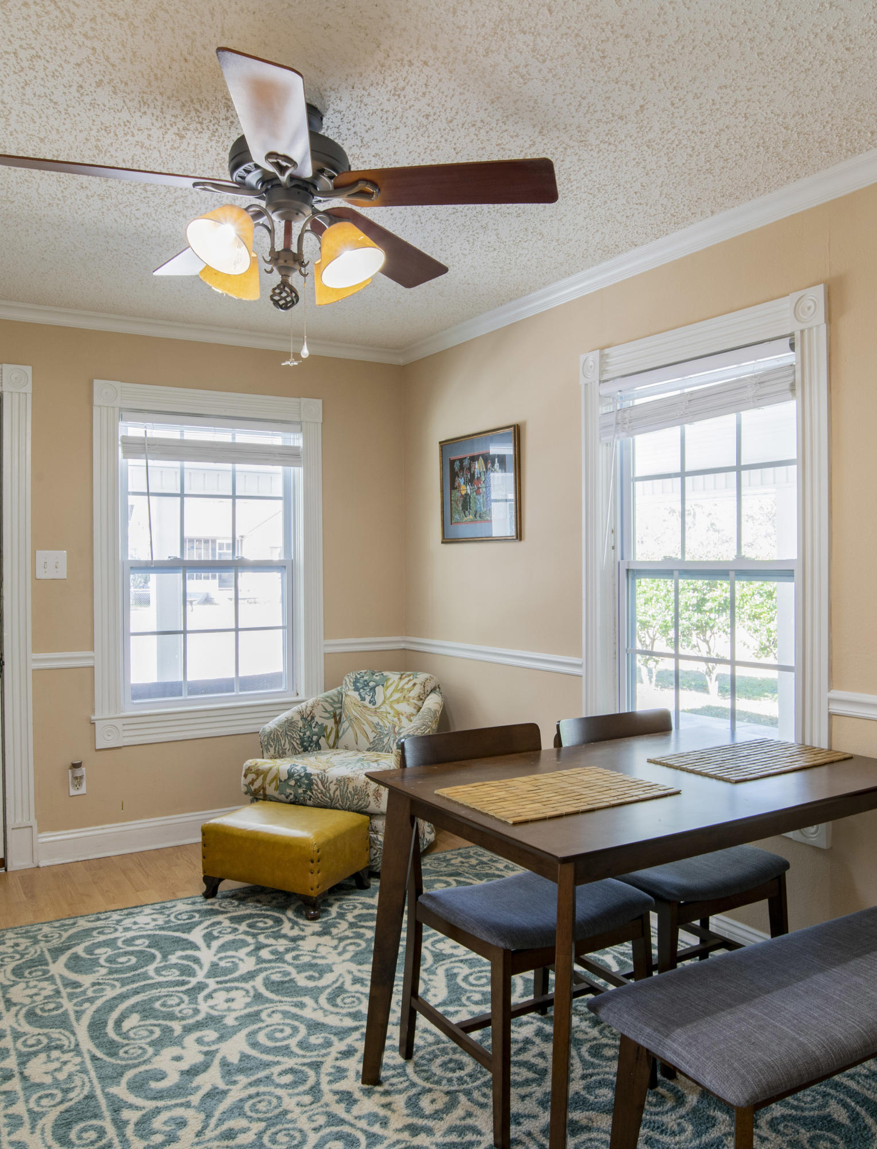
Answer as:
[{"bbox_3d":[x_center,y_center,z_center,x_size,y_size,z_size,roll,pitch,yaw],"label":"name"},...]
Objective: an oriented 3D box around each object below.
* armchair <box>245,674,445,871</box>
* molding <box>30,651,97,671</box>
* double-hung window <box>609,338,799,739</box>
[{"bbox_3d":[-0.346,0.863,3.947,0.770,0.780,0.750,0,0,30],"label":"armchair"},{"bbox_3d":[-1.641,0.376,3.787,0.268,0.071,0.025,0,0,-29],"label":"molding"},{"bbox_3d":[0.897,-0.055,2.960,0.120,1.310,0.854,0,0,-32],"label":"double-hung window"}]

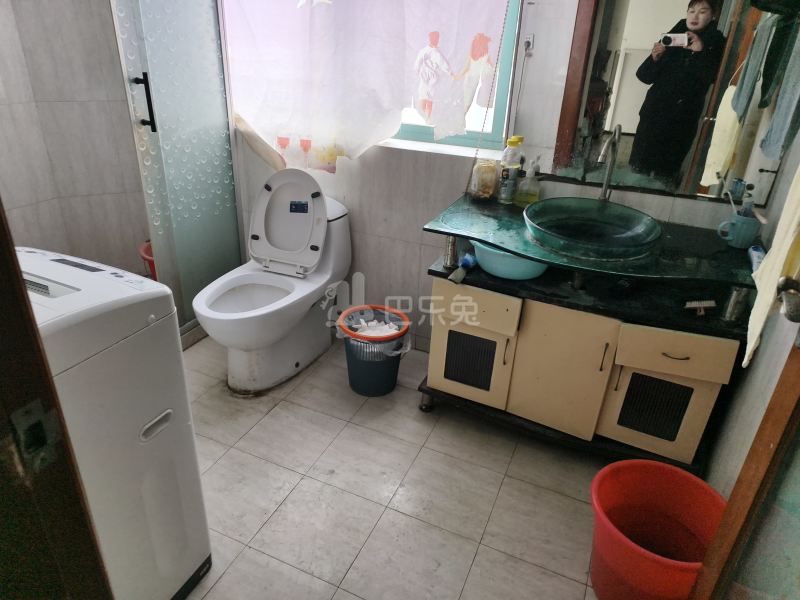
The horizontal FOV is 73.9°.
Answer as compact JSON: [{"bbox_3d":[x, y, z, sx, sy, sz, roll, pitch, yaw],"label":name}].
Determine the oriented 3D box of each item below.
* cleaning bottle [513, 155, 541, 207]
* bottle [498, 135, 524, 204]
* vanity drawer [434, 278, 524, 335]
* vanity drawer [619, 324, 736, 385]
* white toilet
[{"bbox_3d":[0.473,-0.435,1.961,0.081,0.179,0.057,13,28,20],"label":"cleaning bottle"},{"bbox_3d":[0.415,-0.480,1.971,0.071,0.246,0.069,21,32,33],"label":"bottle"},{"bbox_3d":[0.314,-0.023,1.940,0.313,0.157,0.310,13,28,20],"label":"vanity drawer"},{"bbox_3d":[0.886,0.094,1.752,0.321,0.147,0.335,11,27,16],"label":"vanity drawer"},{"bbox_3d":[-0.524,-0.090,2.182,0.390,0.810,0.730,13,28,20],"label":"white toilet"}]

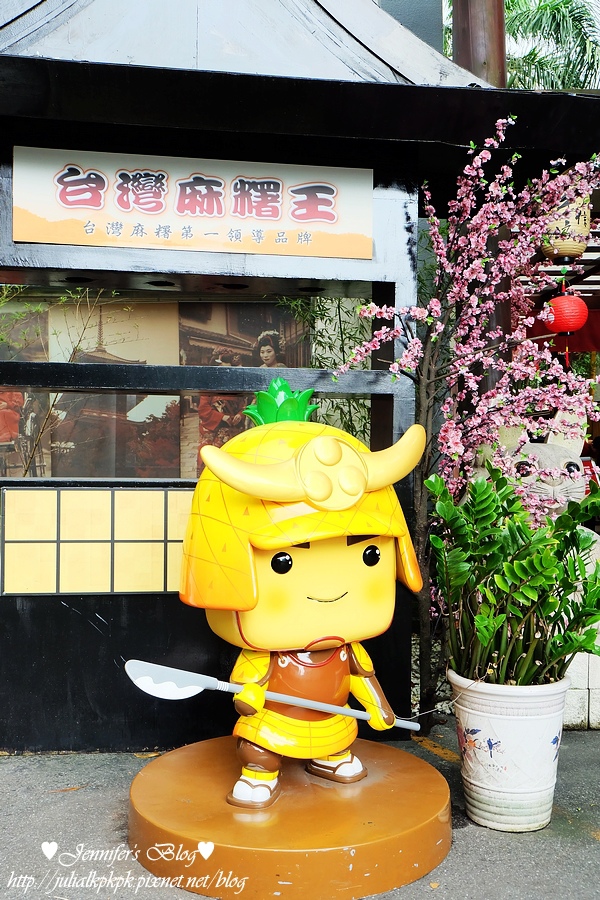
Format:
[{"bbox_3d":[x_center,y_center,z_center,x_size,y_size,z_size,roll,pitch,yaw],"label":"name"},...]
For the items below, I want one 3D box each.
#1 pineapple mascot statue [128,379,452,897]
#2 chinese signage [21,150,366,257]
[{"bbox_3d":[-0.056,0.581,3.223,1.273,1.732,1.232,1,-2,-22],"label":"pineapple mascot statue"},{"bbox_3d":[-0.501,-1.212,4.091,1.758,0.460,0.035,1,-1,-8],"label":"chinese signage"}]

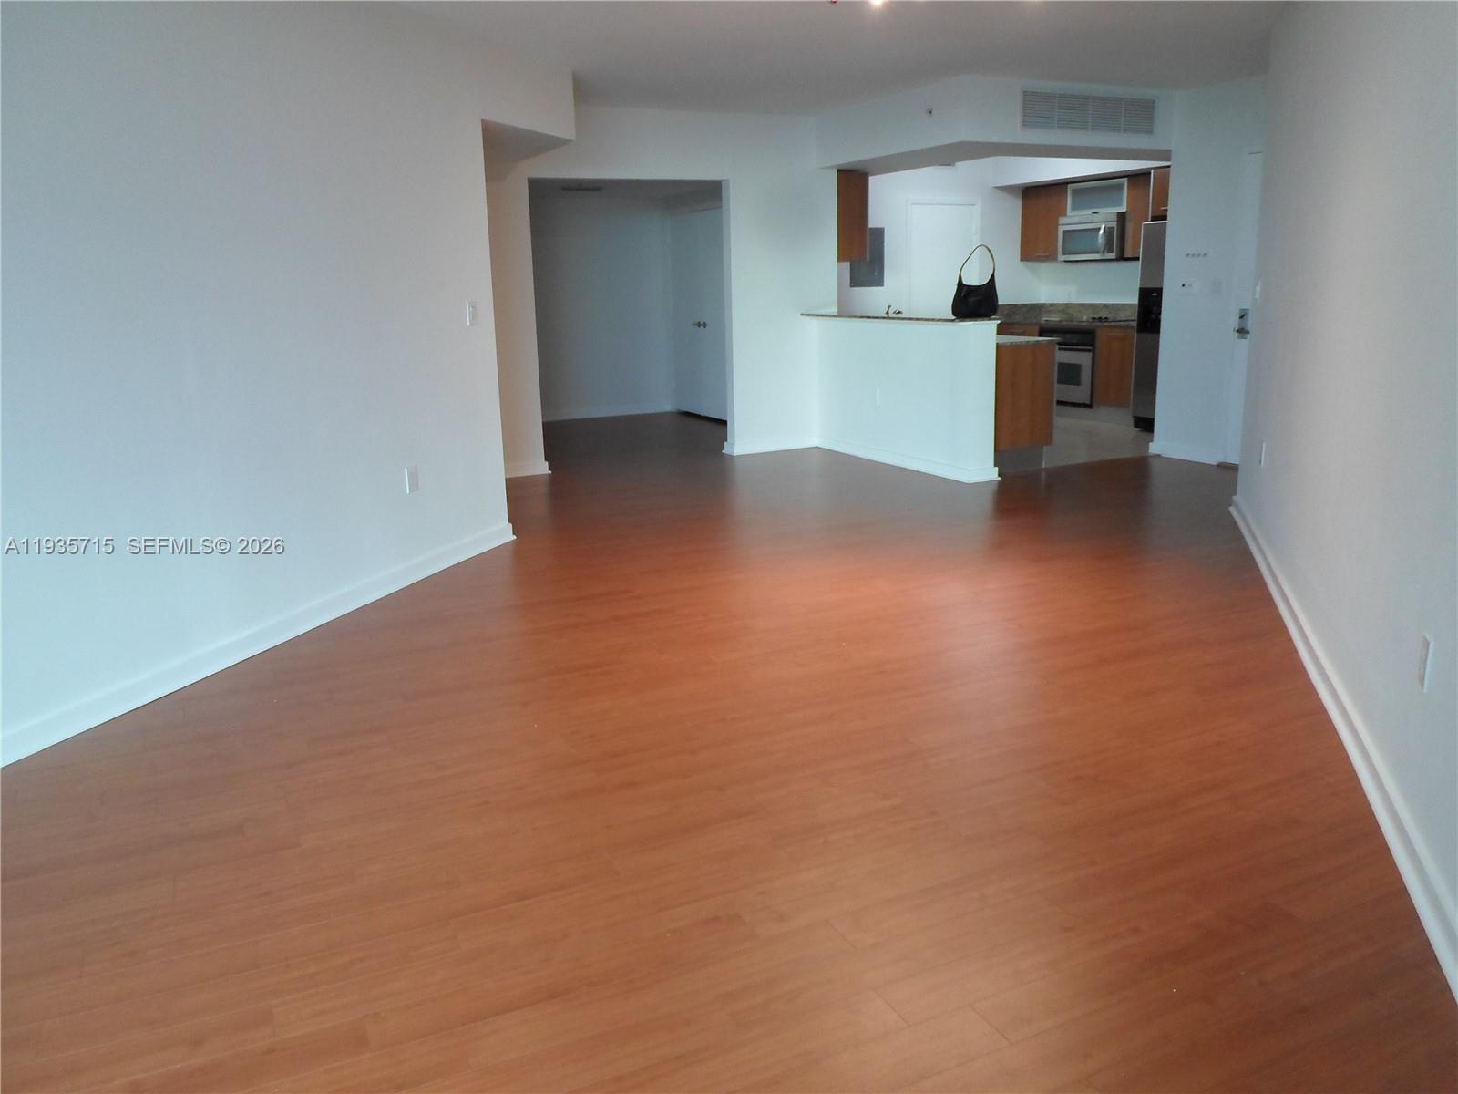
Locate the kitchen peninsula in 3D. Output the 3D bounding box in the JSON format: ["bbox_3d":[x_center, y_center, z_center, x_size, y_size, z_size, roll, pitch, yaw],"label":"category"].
[{"bbox_3d":[1.487,-1.194,7.889,1.030,1.075,1.970,-8,16,-25],"label":"kitchen peninsula"}]

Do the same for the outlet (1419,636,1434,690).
[{"bbox_3d":[1.596,0.268,2.420,0.008,0.118,0.072,3,15,19],"label":"outlet"}]

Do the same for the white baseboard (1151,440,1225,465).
[{"bbox_3d":[3.312,-0.677,7.650,0.020,0.095,0.620,-8,16,-25],"label":"white baseboard"}]

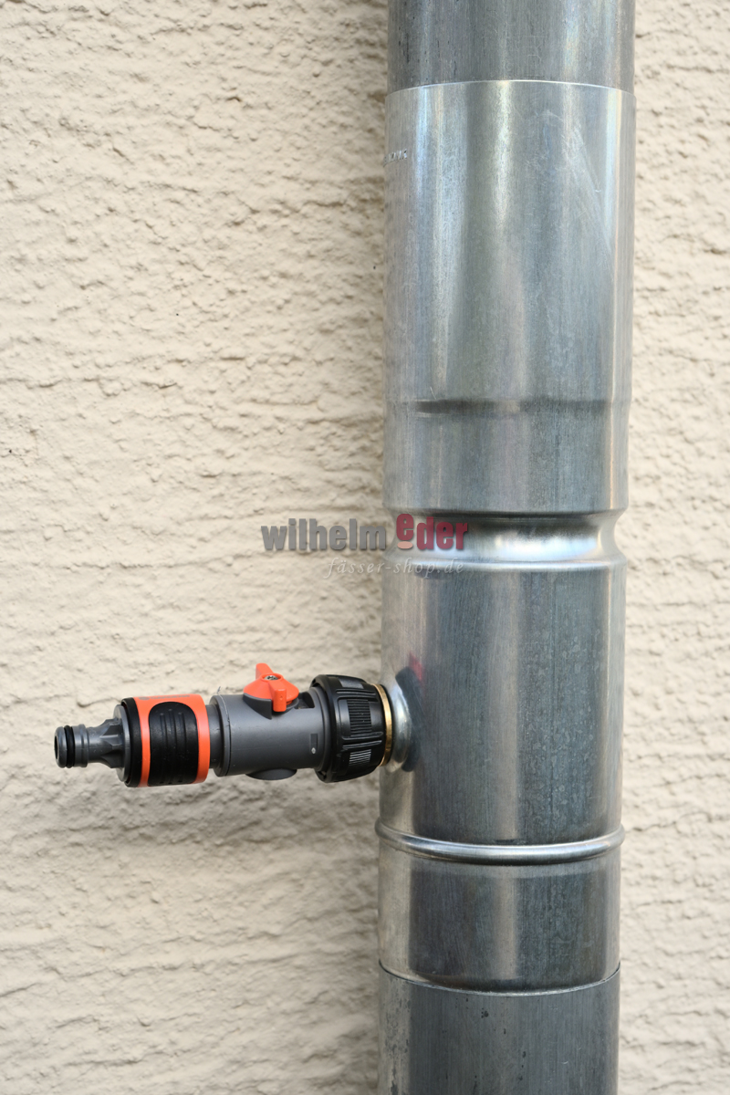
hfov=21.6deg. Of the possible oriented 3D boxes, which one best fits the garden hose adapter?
[{"bbox_3d":[-0.056,0.074,0.763,0.132,0.045,0.043,-2,15,-16],"label":"garden hose adapter"}]

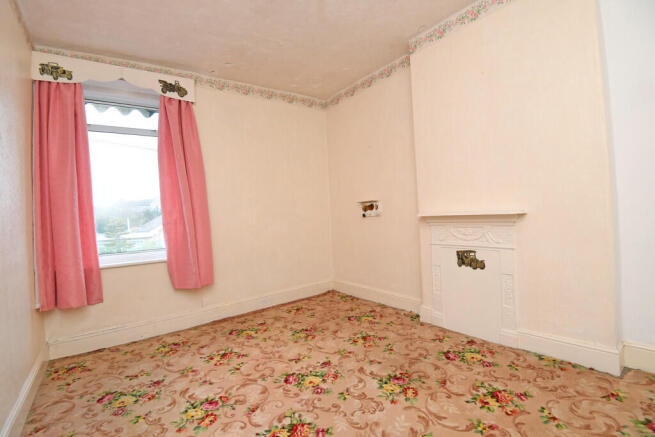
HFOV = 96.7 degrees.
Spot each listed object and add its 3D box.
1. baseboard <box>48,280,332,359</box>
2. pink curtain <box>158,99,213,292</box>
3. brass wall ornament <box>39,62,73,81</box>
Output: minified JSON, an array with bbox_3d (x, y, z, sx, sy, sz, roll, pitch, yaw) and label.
[{"bbox_3d":[-1.111,1.006,3.224,2.905,0.165,0.028,-3,0,-36],"label":"baseboard"},{"bbox_3d":[-1.408,-0.263,2.903,0.431,1.908,0.130,-3,0,-36],"label":"pink curtain"},{"bbox_3d":[-2.165,-1.176,2.327,0.199,0.140,0.022,-3,0,-36],"label":"brass wall ornament"}]

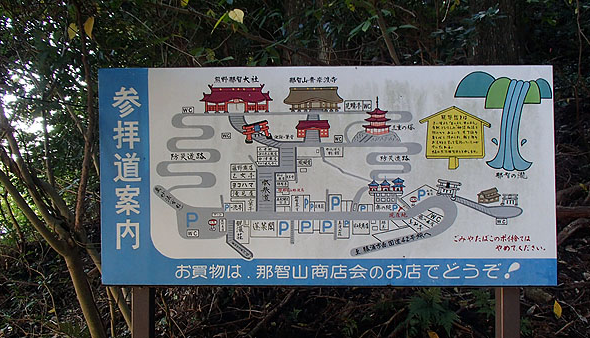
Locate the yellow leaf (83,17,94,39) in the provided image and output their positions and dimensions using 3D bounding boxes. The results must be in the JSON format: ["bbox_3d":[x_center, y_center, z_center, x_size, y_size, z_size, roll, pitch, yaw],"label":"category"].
[{"bbox_3d":[-1.317,-0.902,2.850,0.066,0.140,0.030,-1,1,-14],"label":"yellow leaf"}]

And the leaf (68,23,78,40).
[{"bbox_3d":[-1.421,-0.879,2.850,0.068,0.108,0.025,-1,1,-14],"label":"leaf"}]

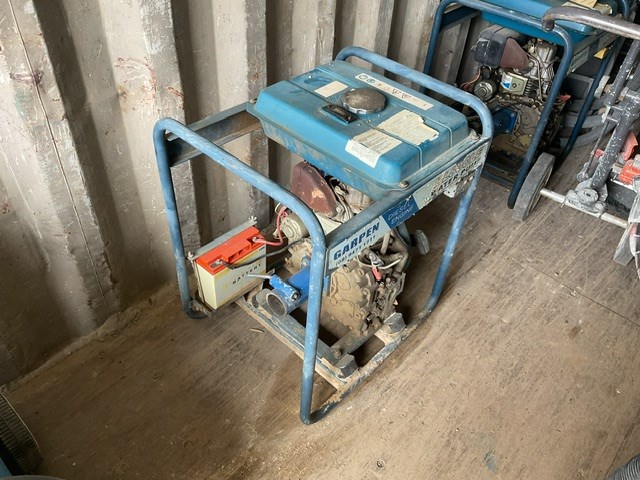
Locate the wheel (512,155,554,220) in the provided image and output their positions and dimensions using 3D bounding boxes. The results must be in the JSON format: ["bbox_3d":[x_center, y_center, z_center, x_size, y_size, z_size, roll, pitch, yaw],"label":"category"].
[{"bbox_3d":[0.754,-0.181,1.890,0.041,0.252,0.252,27,47,24],"label":"wheel"}]

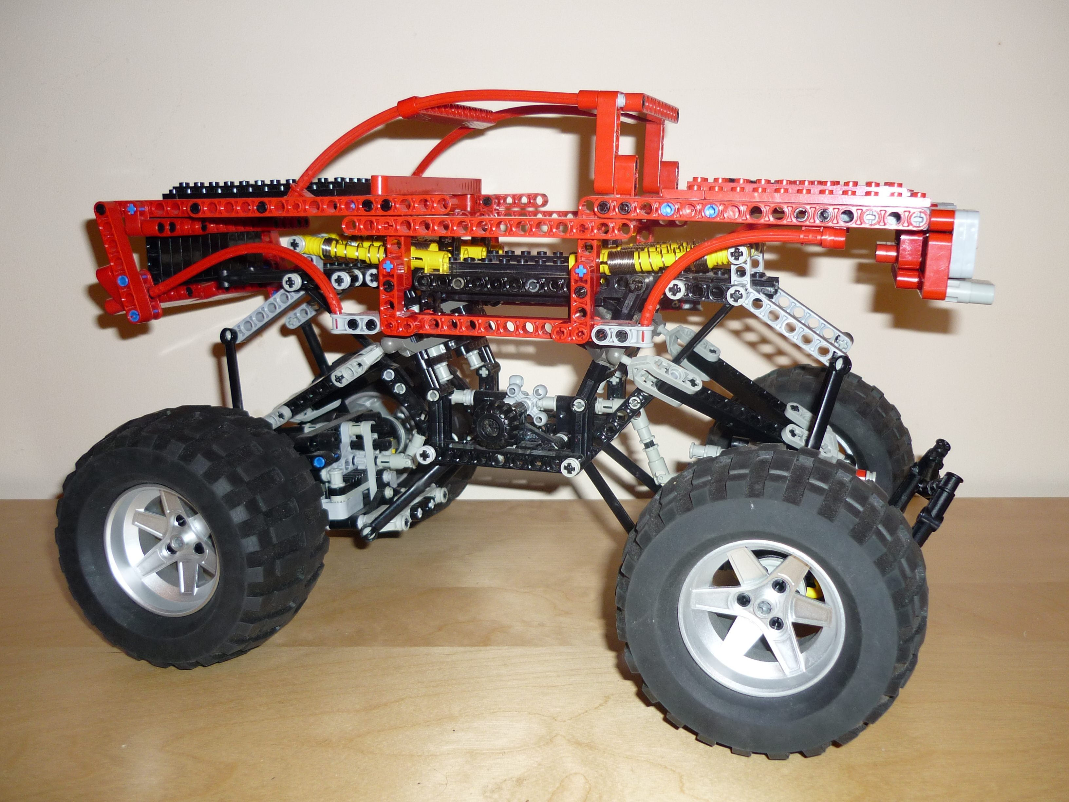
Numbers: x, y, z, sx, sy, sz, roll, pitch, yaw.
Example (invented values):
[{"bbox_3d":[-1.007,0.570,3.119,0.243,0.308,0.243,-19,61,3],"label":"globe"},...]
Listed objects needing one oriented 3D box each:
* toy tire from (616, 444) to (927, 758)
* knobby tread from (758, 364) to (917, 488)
[{"bbox_3d":[0.084,0.070,0.366,0.107,0.107,0.053,4,12,19],"label":"toy tire"},{"bbox_3d":[0.146,0.034,0.547,0.107,0.107,0.053,3,12,13],"label":"knobby tread"}]

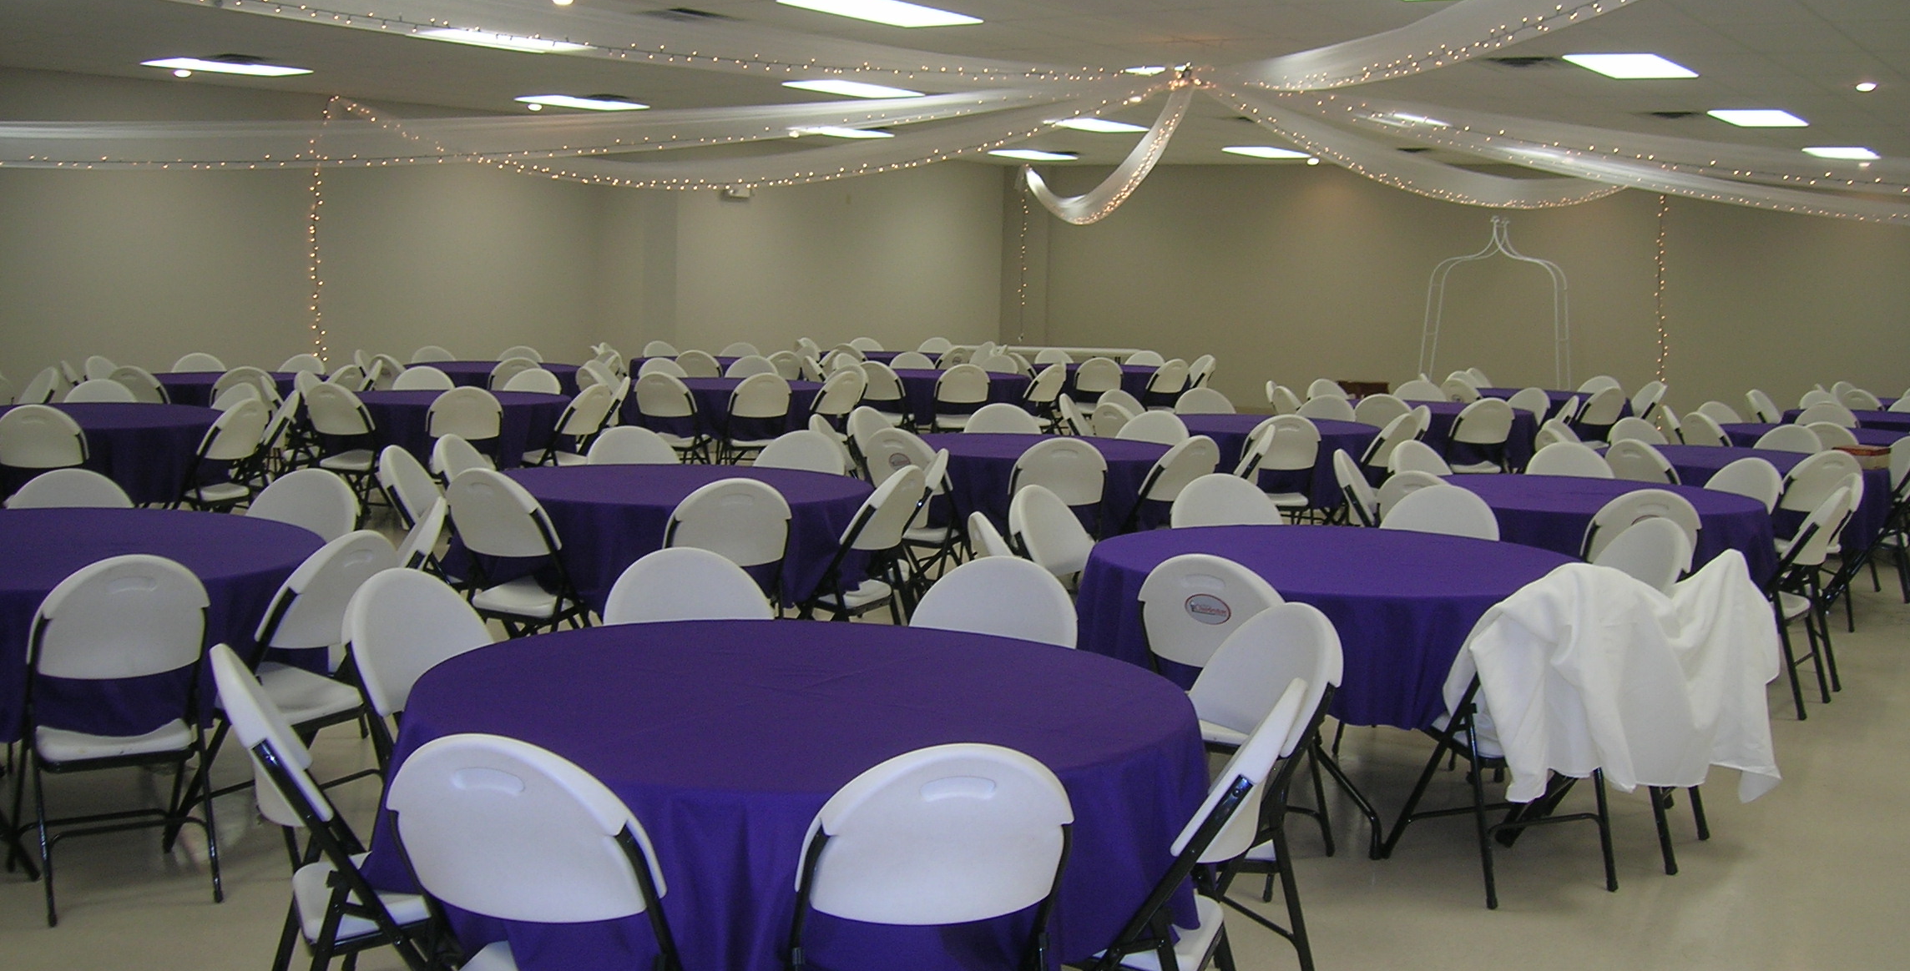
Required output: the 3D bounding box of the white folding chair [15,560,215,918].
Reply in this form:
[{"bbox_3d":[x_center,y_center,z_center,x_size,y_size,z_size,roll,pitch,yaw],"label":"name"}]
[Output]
[{"bbox_3d":[-2.062,0.561,4.552,0.440,0.865,0.500,-3,8,-37],"label":"white folding chair"}]

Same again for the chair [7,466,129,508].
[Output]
[{"bbox_3d":[-2.779,0.392,5.821,0.440,0.865,0.500,-1,7,-18],"label":"chair"}]

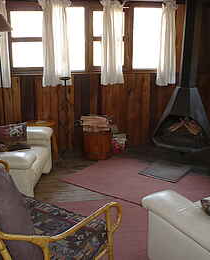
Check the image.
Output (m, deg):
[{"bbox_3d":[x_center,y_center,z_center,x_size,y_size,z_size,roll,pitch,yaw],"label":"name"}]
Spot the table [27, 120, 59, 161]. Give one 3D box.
[{"bbox_3d":[-0.810,0.165,4.451,0.410,0.470,0.340,-2,15,-8],"label":"table"}]

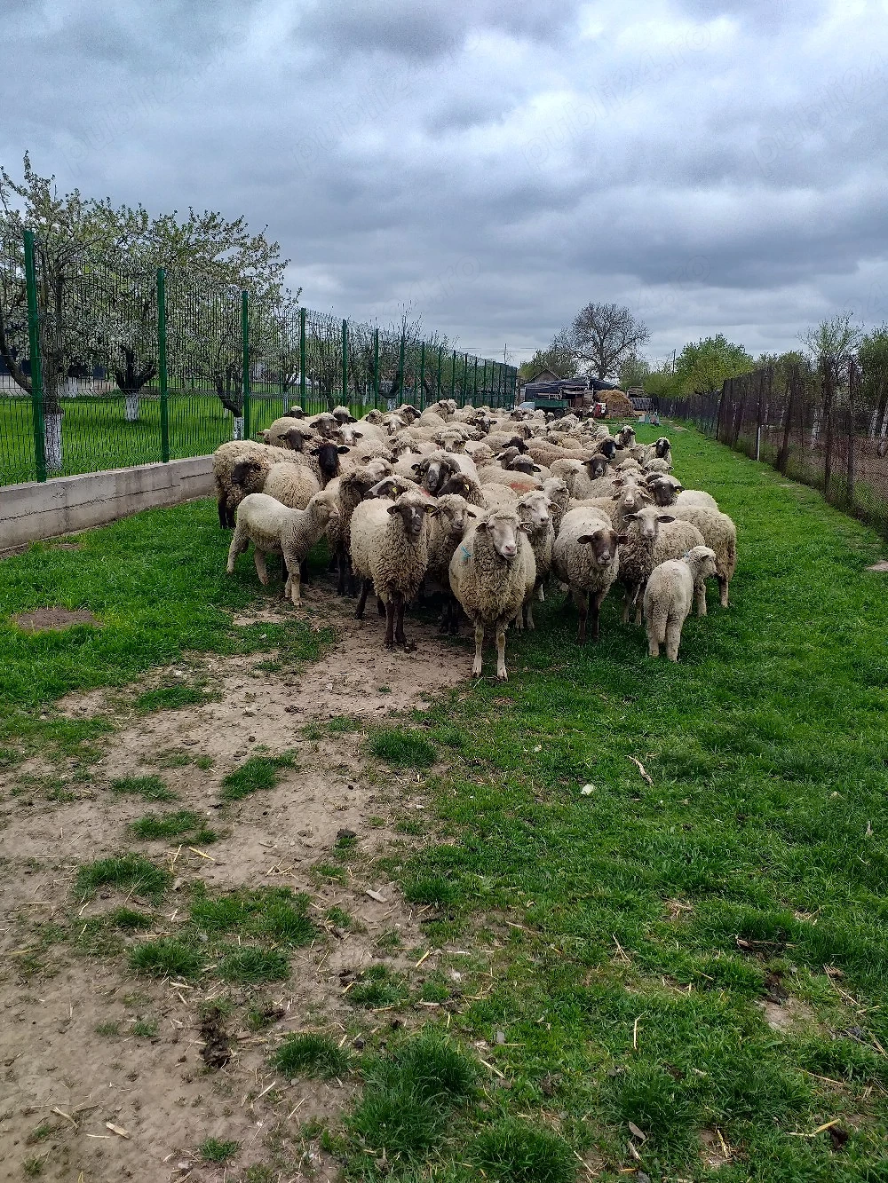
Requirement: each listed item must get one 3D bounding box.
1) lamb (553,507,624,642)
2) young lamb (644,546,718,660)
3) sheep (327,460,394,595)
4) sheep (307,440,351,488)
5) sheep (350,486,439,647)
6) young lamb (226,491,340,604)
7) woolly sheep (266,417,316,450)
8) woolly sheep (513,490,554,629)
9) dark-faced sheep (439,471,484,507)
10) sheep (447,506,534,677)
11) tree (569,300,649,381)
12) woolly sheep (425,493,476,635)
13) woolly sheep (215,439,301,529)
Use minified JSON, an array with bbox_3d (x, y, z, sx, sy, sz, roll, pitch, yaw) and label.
[{"bbox_3d":[0.882,-0.135,5.631,0.430,0.770,1.000,1,12,-3],"label":"lamb"},{"bbox_3d":[1.460,0.018,5.374,0.300,0.600,0.870,8,14,27],"label":"young lamb"},{"bbox_3d":[-0.727,-0.464,6.613,0.460,0.880,1.100,-2,13,-16],"label":"sheep"},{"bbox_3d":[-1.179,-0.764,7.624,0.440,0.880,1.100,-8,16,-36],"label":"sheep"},{"bbox_3d":[-0.311,-0.174,5.137,0.430,0.850,0.980,-2,12,-14],"label":"sheep"},{"bbox_3d":[-1.181,-0.350,6.415,0.920,0.720,0.280,12,16,39],"label":"young lamb"},{"bbox_3d":[-1.409,-1.231,8.635,0.440,0.820,1.000,-3,13,-17],"label":"woolly sheep"},{"bbox_3d":[0.572,-0.245,5.470,0.400,0.820,1.000,5,13,11],"label":"woolly sheep"},{"bbox_3d":[0.306,-0.430,6.737,0.450,0.840,1.000,9,14,33],"label":"dark-faced sheep"},{"bbox_3d":[0.258,-0.033,4.735,0.460,0.860,0.980,2,12,3],"label":"sheep"},{"bbox_3d":[13.950,-19.489,74.458,6.900,9.200,6.900,2,13,0],"label":"tree"},{"bbox_3d":[0.105,-0.219,5.478,0.450,0.840,1.000,4,12,12],"label":"woolly sheep"},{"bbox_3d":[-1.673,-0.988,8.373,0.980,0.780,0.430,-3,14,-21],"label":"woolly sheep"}]

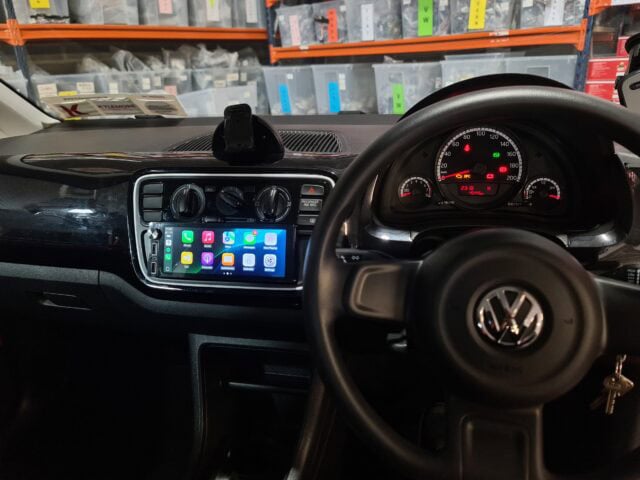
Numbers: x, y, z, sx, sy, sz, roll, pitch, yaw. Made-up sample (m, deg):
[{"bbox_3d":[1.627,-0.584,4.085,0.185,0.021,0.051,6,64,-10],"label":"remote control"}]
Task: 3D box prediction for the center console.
[{"bbox_3d":[-0.109,-0.012,0.620,0.258,0.148,0.060,2,2,7],"label":"center console"}]

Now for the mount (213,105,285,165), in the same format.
[{"bbox_3d":[-0.101,-0.146,0.645,0.096,0.074,0.072,0,23,7],"label":"mount"}]

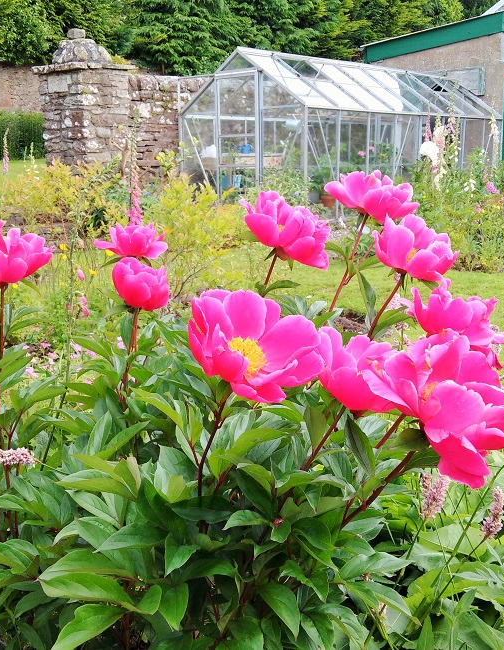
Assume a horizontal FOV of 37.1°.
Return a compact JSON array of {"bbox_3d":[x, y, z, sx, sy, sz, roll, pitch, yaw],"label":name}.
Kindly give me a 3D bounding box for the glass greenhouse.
[{"bbox_3d":[1.474,-2.560,10.307,1.870,1.920,4.920,10,17,40],"label":"glass greenhouse"}]

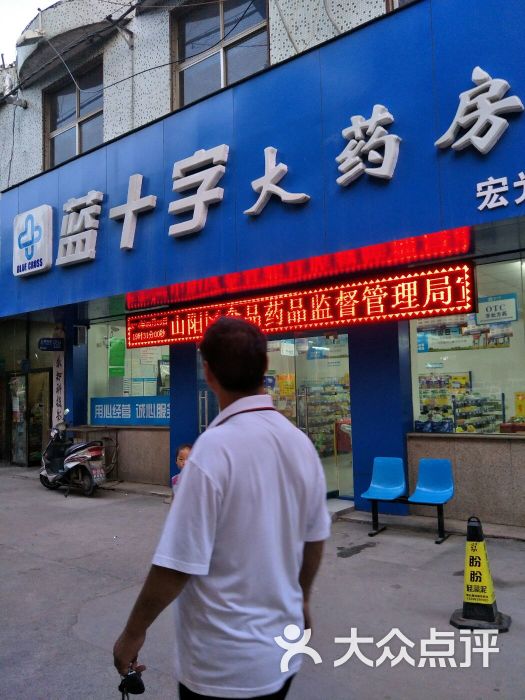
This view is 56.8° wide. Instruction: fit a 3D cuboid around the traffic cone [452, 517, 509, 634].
[{"bbox_3d":[1.429,1.434,3.209,0.365,0.645,0.365,-4,-6,23],"label":"traffic cone"}]

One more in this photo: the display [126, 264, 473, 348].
[{"bbox_3d":[0.042,-0.484,6.755,5.430,0.566,0.130,-5,-7,33],"label":"display"}]

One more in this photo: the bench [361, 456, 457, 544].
[{"bbox_3d":[1.516,1.571,5.130,0.892,0.761,0.558,-5,-7,33],"label":"bench"}]

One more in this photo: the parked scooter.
[{"bbox_3d":[-3.087,1.629,7.772,1.740,1.260,0.640,-6,-7,38],"label":"parked scooter"}]

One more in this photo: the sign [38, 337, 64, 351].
[{"bbox_3d":[-4.415,-0.130,10.203,0.600,0.290,0.060,0,-6,-12],"label":"sign"}]

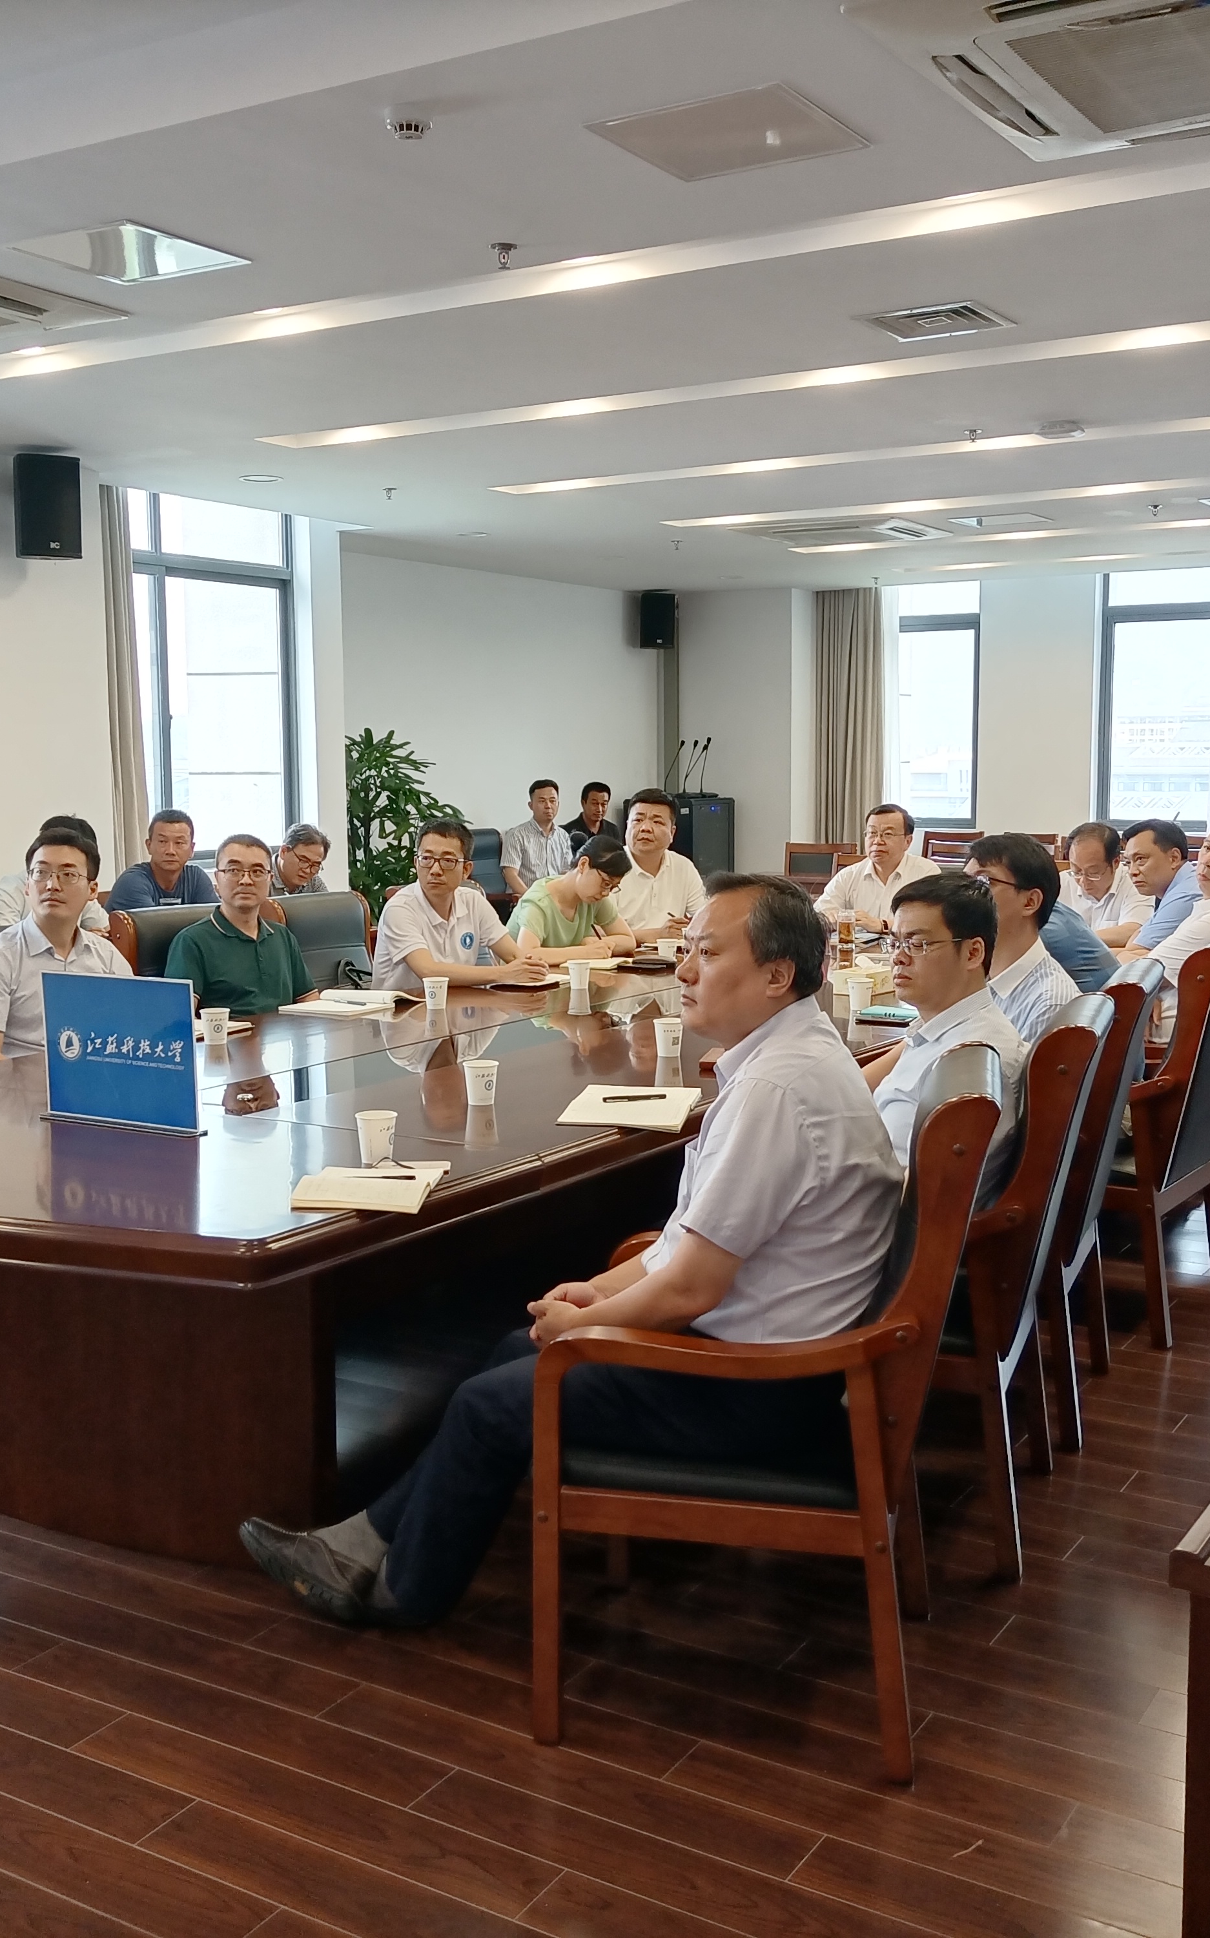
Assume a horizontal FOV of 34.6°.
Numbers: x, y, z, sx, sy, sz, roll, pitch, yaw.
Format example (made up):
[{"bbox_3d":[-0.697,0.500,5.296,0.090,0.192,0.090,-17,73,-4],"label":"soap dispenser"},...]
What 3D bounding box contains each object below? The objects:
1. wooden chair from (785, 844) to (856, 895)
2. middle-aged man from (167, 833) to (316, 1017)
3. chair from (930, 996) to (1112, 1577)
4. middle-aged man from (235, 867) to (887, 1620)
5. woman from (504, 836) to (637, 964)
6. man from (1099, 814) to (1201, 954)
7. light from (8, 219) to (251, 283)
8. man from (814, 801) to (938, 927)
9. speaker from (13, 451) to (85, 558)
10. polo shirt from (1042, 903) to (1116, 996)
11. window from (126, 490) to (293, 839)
[{"bbox_3d":[1.297,-0.310,12.186,0.470,0.940,0.530,4,7,32],"label":"wooden chair"},{"bbox_3d":[-0.983,0.231,5.753,0.800,1.240,0.520,6,8,44],"label":"middle-aged man"},{"bbox_3d":[0.606,0.566,3.737,0.660,0.990,0.580,2,7,18],"label":"chair"},{"bbox_3d":[-0.066,0.482,3.083,1.080,1.270,0.540,1,6,14],"label":"middle-aged man"},{"bbox_3d":[-0.076,0.088,7.349,0.820,1.180,0.500,4,7,35],"label":"woman"},{"bbox_3d":[1.870,0.122,6.416,0.850,1.265,0.550,2,6,17],"label":"man"},{"bbox_3d":[-1.198,-1.810,4.858,0.425,0.050,0.425,4,7,31],"label":"light"},{"bbox_3d":[1.093,0.000,7.569,0.550,1.270,0.800,3,7,26],"label":"man"},{"bbox_3d":[-2.302,-1.868,7.899,0.280,0.415,0.250,-4,15,-33],"label":"speaker"},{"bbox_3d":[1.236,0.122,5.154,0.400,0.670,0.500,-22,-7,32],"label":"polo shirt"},{"bbox_3d":[-1.973,-1.439,9.762,0.120,1.770,1.280,4,7,31],"label":"window"}]

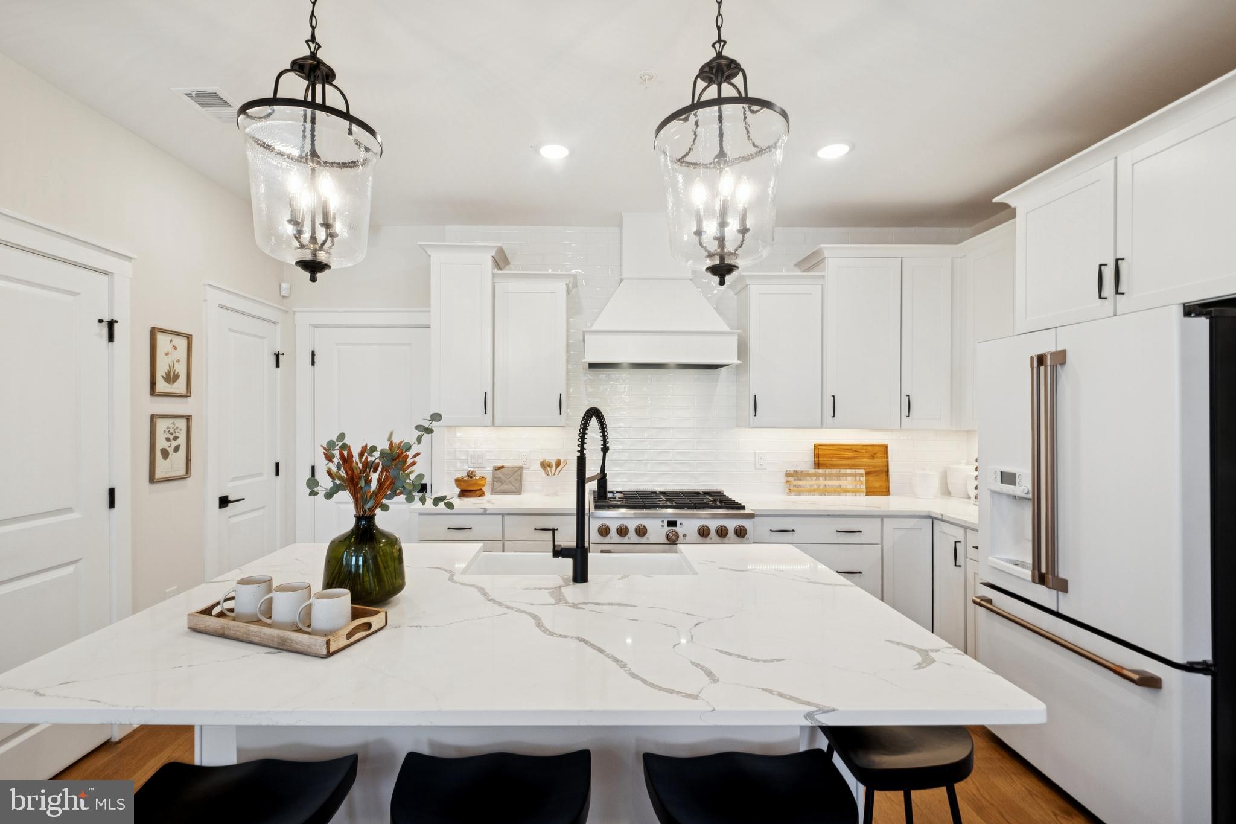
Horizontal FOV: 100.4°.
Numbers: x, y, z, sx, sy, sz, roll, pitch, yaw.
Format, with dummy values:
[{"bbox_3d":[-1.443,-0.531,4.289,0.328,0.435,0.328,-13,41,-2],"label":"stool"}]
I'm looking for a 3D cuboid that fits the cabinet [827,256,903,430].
[{"bbox_3d":[1.544,-0.428,3.396,0.484,1.081,0.345,0,0,-1],"label":"cabinet"}]

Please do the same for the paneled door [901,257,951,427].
[{"bbox_3d":[1.936,-0.431,3.238,0.306,1.076,0.025,0,0,-1],"label":"paneled door"}]

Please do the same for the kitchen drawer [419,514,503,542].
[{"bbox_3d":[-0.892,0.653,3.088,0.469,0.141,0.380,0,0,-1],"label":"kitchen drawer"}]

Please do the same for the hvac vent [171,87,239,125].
[{"bbox_3d":[-1.715,-1.309,2.238,0.200,0.015,0.294,0,0,-1],"label":"hvac vent"}]

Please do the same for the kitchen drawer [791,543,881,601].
[{"bbox_3d":[1.135,0.914,2.969,0.746,0.296,0.030,0,0,-1],"label":"kitchen drawer"}]

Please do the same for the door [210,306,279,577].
[{"bbox_3d":[-2.297,0.420,3.180,0.045,2.034,0.540,0,0,-1],"label":"door"}]

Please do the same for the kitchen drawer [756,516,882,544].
[{"bbox_3d":[1.135,0.681,2.969,0.746,0.147,0.030,0,0,-1],"label":"kitchen drawer"}]

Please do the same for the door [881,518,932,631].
[{"bbox_3d":[1.667,0.987,2.974,0.276,0.746,0.025,0,0,-1],"label":"door"}]

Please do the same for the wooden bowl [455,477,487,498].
[{"bbox_3d":[-0.949,0.481,3.326,0.206,0.120,0.206,0,0,-1],"label":"wooden bowl"}]

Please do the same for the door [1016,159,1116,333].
[{"bbox_3d":[1.904,-0.670,2.213,0.025,0.604,0.457,0,0,-3],"label":"door"}]

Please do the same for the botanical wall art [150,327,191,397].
[{"bbox_3d":[-2.200,-0.239,2.548,0.025,0.330,0.244,0,0,-3],"label":"botanical wall art"}]

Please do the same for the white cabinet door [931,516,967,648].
[{"bbox_3d":[1.820,0.985,2.827,0.025,0.746,0.249,0,0,-3],"label":"white cabinet door"}]

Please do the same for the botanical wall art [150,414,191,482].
[{"bbox_3d":[-2.200,0.171,2.548,0.025,0.327,0.244,0,0,-3],"label":"botanical wall art"}]

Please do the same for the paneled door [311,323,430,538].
[{"bbox_3d":[-1.688,0.432,3.543,0.810,2.020,0.045,0,0,-1],"label":"paneled door"}]

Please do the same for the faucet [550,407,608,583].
[{"bbox_3d":[-0.123,0.260,1.722,0.137,0.554,0.225,0,0,22],"label":"faucet"}]

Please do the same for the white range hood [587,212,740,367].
[{"bbox_3d":[0.262,-0.782,3.302,0.940,0.998,0.510,0,0,-1],"label":"white range hood"}]

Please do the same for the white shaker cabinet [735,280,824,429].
[{"bbox_3d":[1.057,-0.369,3.390,0.469,0.939,0.345,0,0,-1],"label":"white shaker cabinet"}]

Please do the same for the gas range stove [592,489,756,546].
[{"bbox_3d":[0.299,0.992,3.193,0.912,0.937,0.690,0,0,-1],"label":"gas range stove"}]

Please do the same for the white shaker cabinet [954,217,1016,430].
[{"bbox_3d":[2.268,-0.444,2.936,0.360,1.118,0.580,0,0,-1],"label":"white shaker cabinet"}]

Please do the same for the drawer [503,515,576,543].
[{"bbox_3d":[-0.416,0.667,2.969,0.475,0.147,0.030,0,0,-1],"label":"drawer"}]

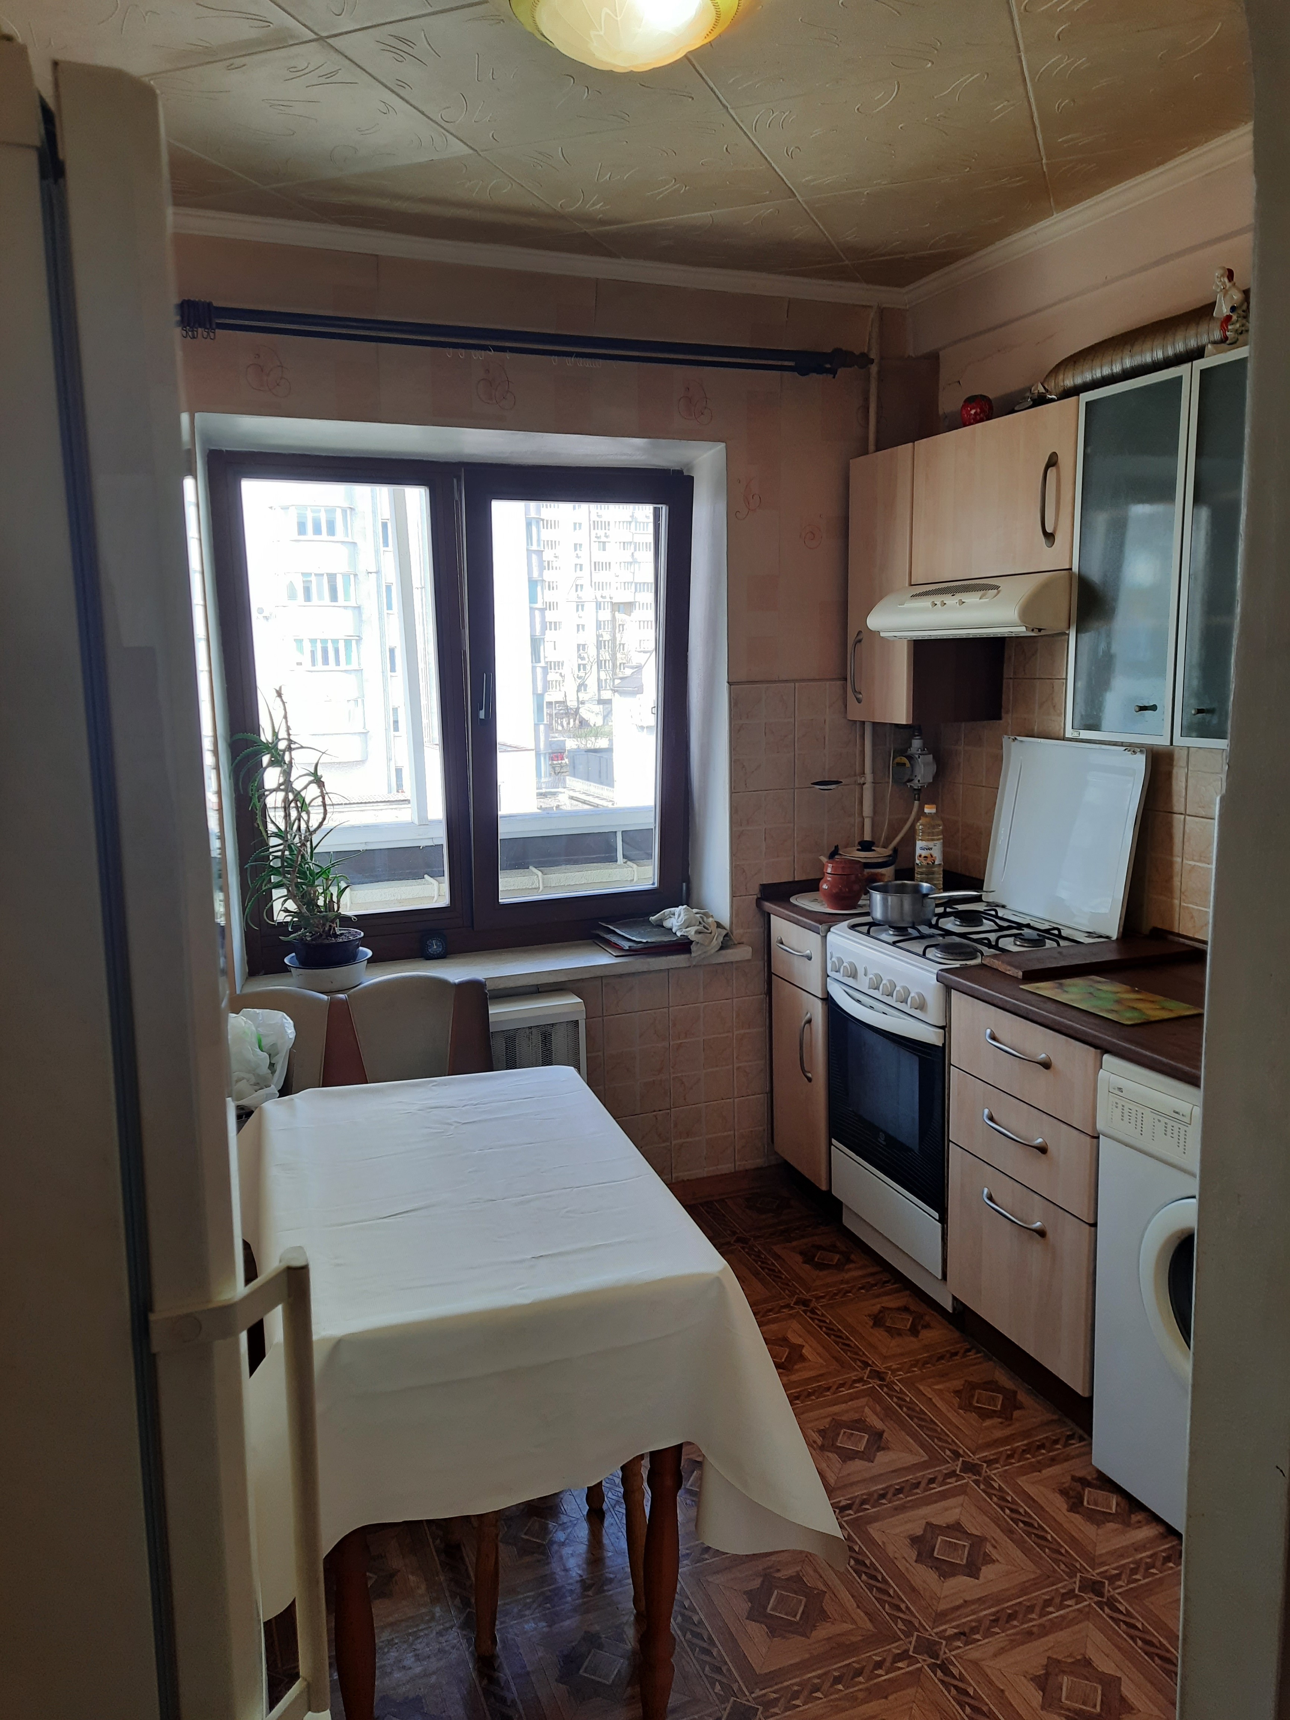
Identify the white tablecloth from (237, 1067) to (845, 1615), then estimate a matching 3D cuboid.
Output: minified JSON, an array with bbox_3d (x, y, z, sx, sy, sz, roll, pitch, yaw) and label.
[{"bbox_3d":[-0.263,0.724,2.050,0.727,0.399,1.141,-5,10,-16],"label":"white tablecloth"}]

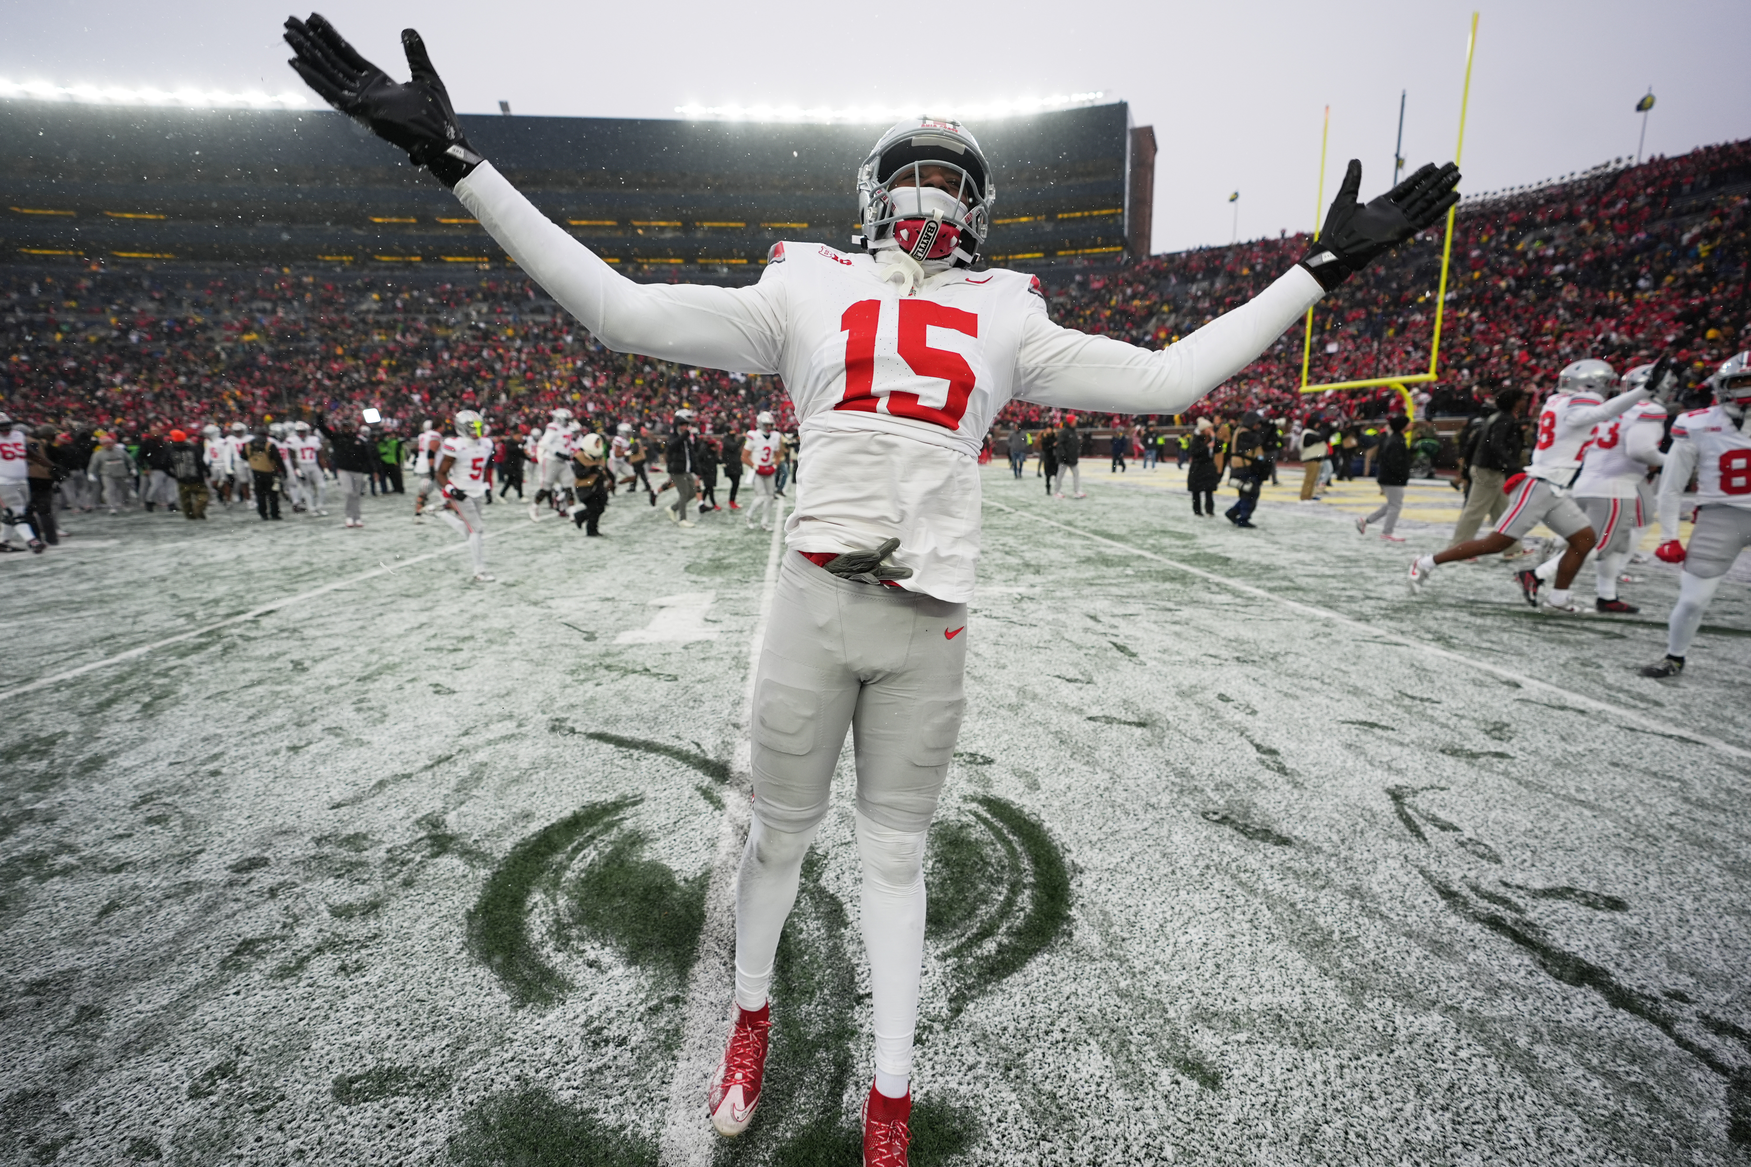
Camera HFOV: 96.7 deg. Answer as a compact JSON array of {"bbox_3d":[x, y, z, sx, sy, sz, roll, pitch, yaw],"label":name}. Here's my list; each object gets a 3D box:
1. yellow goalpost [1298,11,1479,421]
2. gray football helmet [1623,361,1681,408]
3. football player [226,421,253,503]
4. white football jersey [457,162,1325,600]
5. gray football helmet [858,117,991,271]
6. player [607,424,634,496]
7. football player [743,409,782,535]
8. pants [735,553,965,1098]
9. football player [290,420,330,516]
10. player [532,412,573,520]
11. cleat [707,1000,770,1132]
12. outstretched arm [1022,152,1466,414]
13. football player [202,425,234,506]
[{"bbox_3d":[16.277,-9.434,24.172,1.970,12.120,5.750,-2,11,-6],"label":"yellow goalpost"},{"bbox_3d":[6.130,-1.568,6.150,0.340,0.300,0.250,4,12,22],"label":"gray football helmet"},{"bbox_3d":[-15.395,-2.849,18.882,0.700,1.950,0.500,-9,14,-38],"label":"football player"},{"bbox_3d":[0.041,-0.303,1.408,1.300,0.700,0.540,-1,11,1],"label":"white football jersey"},{"bbox_3d":[0.088,-0.692,1.375,0.250,0.265,0.320,7,-6,-4],"label":"gray football helmet"},{"bbox_3d":[-6.635,-3.247,20.400,0.850,1.880,0.620,2,11,12],"label":"player"},{"bbox_3d":[-1.912,-1.889,13.100,0.660,1.930,0.480,-5,11,-20],"label":"football player"},{"bbox_3d":[-0.069,0.482,1.678,0.470,1.060,0.460,-1,11,-3],"label":"pants"},{"bbox_3d":[-12.100,-2.466,16.625,0.760,1.950,0.500,-8,13,-35],"label":"football player"},{"bbox_3d":[-6.169,-2.267,14.900,0.800,1.990,0.660,4,12,24],"label":"player"},{"bbox_3d":[-0.298,1.093,1.827,0.115,0.140,0.315,1,11,7],"label":"cleat"},{"bbox_3d":[0.553,-0.452,1.265,0.710,0.300,0.190,-15,-6,23],"label":"outstretched arm"},{"bbox_3d":[-16.490,-2.958,19.500,0.660,1.940,0.500,-3,11,-12],"label":"football player"}]

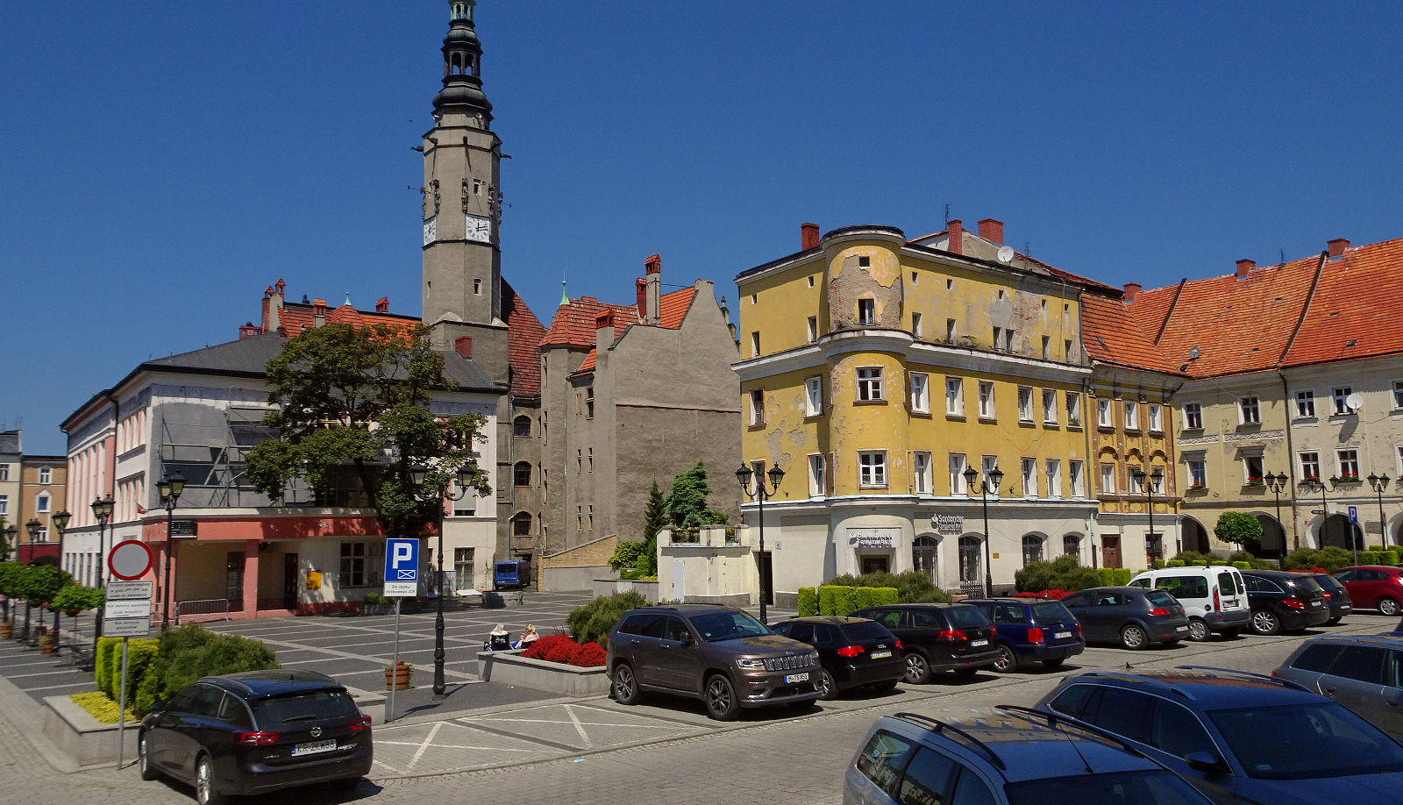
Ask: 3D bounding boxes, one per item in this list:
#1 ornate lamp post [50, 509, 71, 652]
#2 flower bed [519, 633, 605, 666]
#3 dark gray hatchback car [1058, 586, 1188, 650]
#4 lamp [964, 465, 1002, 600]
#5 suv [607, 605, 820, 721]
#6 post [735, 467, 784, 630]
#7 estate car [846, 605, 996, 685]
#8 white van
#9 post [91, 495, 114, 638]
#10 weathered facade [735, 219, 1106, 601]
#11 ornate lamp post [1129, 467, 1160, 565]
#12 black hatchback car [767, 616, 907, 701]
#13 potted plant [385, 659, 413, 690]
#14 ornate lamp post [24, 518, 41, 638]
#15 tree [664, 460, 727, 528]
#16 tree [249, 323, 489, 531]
[{"bbox_3d":[-22.340,6.279,36.688,0.460,5.000,1.500,6,-10,-42],"label":"ornate lamp post"},{"bbox_3d":[-2.716,5.639,24.238,2.100,0.550,3.700,5,-9,-37],"label":"flower bed"},{"bbox_3d":[10.921,5.693,28.149,1.768,1.458,4.315,3,-8,-30],"label":"dark gray hatchback car"},{"bbox_3d":[9.311,4.601,34.178,1.580,5.150,0.480,4,-9,-36],"label":"lamp"},{"bbox_3d":[0.119,4.874,20.109,1.943,1.780,4.828,5,-9,-38],"label":"suv"},{"bbox_3d":[1.727,4.261,29.498,1.580,5.150,0.480,4,-9,-36],"label":"post"},{"bbox_3d":[4.434,5.334,23.653,1.830,1.520,4.750,4,-8,-35],"label":"estate car"},{"bbox_3d":[13.074,5.571,29.416,1.672,1.830,4.035,3,-8,-29],"label":"white van"},{"bbox_3d":[-17.365,5.248,30.358,0.460,5.000,1.500,6,-10,-42],"label":"post"},{"bbox_3d":[10.609,0.989,50.714,17.600,16.700,9.500,4,-9,-36],"label":"weathered facade"},{"bbox_3d":[15.573,4.751,36.463,1.500,5.000,0.460,4,-9,-35],"label":"ornate lamp post"},{"bbox_3d":[2.489,5.191,21.866,1.765,1.423,4.286,3,-8,-27],"label":"black hatchback car"},{"bbox_3d":[-6.951,6.221,24.238,0.620,0.740,0.620,-1,-7,0],"label":"potted plant"},{"bbox_3d":[-29.535,7.715,46.259,0.480,5.150,1.580,4,-9,-36],"label":"ornate lamp post"},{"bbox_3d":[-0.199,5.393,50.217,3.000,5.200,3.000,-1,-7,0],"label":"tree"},{"bbox_3d":[-17.385,3.294,54.552,12.000,15.090,10.800,4,-9,-35],"label":"tree"}]

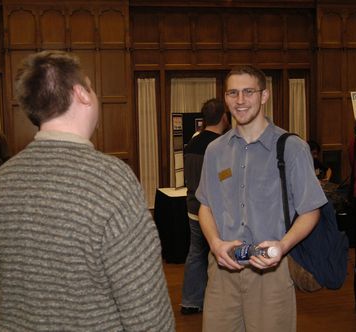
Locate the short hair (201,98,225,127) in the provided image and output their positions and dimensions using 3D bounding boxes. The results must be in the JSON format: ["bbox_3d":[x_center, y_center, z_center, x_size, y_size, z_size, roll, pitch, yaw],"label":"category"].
[{"bbox_3d":[0.294,-0.438,4.750,0.180,0.210,0.210,1,6,30],"label":"short hair"}]

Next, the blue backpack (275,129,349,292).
[{"bbox_3d":[0.577,0.200,2.500,0.330,0.620,0.250,1,5,25],"label":"blue backpack"}]

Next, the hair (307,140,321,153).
[{"bbox_3d":[1.628,-0.225,7.000,0.170,0.170,0.190,0,5,12],"label":"hair"}]

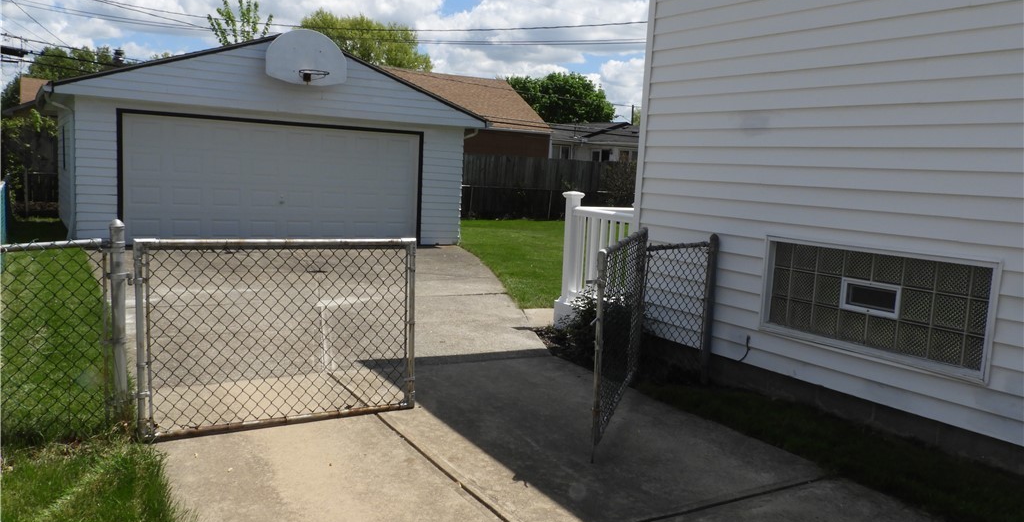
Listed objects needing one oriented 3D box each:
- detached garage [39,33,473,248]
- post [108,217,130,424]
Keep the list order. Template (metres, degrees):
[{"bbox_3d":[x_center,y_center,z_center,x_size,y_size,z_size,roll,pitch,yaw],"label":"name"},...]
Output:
[{"bbox_3d":[-4.941,-2.266,15.641,6.900,3.340,6.100,-1,7,-31],"label":"detached garage"},{"bbox_3d":[-1.893,0.318,4.022,0.072,1.040,0.072,-3,9,-31],"label":"post"}]

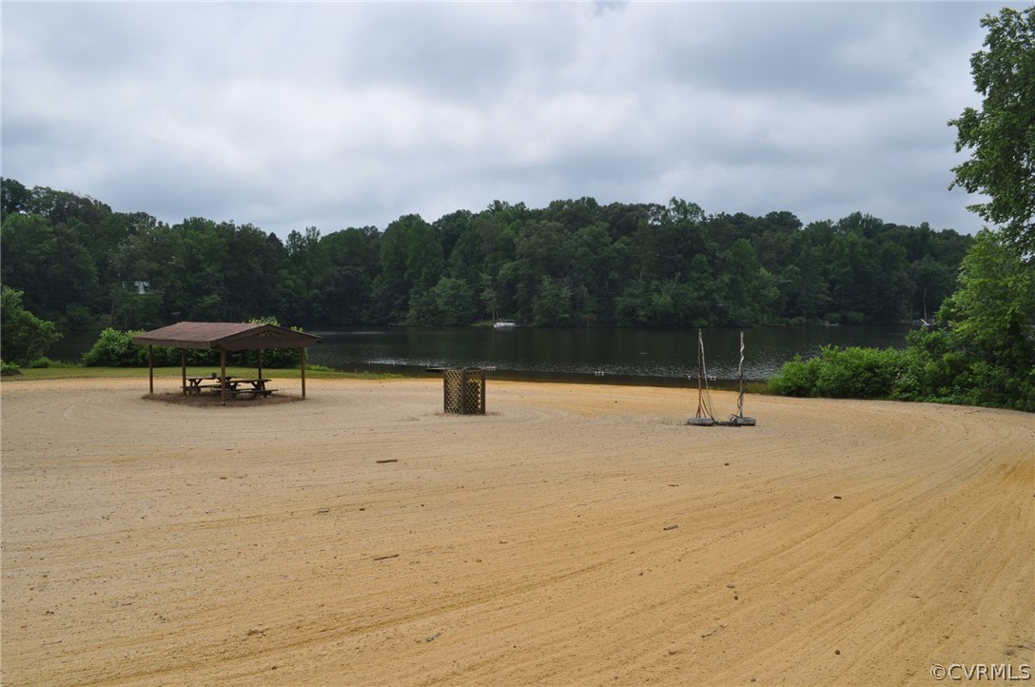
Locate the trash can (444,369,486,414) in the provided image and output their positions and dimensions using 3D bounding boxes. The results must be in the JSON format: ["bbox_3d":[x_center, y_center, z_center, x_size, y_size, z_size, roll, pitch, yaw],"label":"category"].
[{"bbox_3d":[-1.509,1.303,22.056,0.830,1.250,0.830,2,4,45],"label":"trash can"}]

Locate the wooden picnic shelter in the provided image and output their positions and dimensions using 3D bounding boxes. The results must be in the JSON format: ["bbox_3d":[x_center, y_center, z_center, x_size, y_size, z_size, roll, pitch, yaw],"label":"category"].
[{"bbox_3d":[-13.680,0.708,36.011,4.905,3.329,9.115,-3,4,-44],"label":"wooden picnic shelter"}]

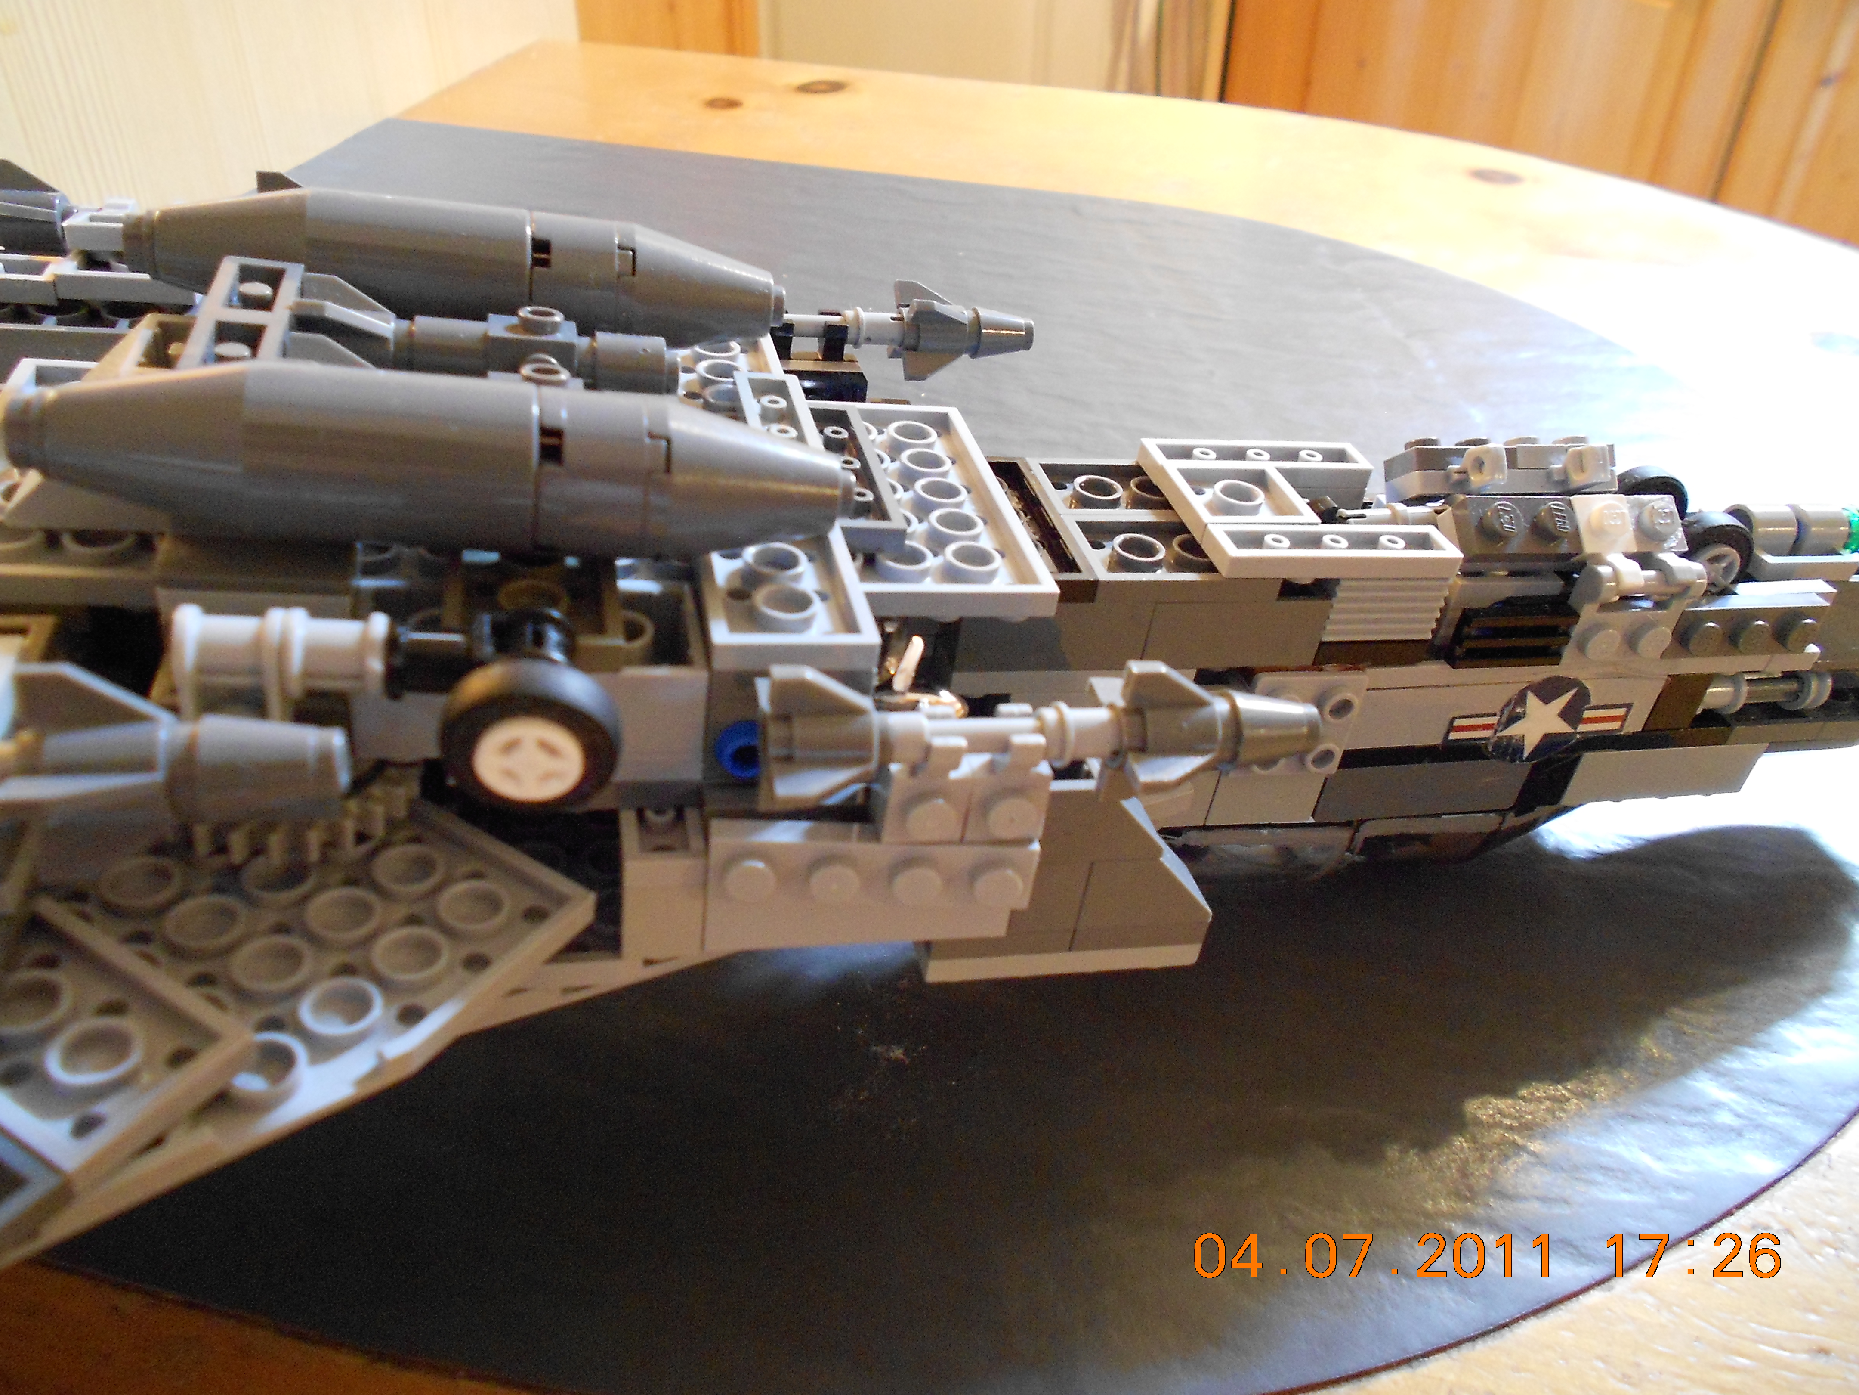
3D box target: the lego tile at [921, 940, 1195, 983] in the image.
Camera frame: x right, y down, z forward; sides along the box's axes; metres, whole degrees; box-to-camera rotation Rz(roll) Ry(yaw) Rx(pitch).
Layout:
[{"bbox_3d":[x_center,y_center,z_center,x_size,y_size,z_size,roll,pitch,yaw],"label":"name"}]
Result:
[{"bbox_3d":[0.014,0.027,0.158,0.032,0.003,0.008,-1,35,-14],"label":"lego tile"}]

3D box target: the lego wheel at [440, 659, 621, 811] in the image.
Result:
[{"bbox_3d":[-0.033,0.003,0.114,0.014,0.014,0.005,-6,37,-11],"label":"lego wheel"}]

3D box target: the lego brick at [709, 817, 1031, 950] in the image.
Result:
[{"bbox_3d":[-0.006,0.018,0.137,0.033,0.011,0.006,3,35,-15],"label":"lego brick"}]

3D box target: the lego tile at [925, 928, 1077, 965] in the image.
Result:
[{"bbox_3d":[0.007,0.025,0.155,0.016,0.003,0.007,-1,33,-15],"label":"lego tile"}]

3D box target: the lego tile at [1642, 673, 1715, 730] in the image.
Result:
[{"bbox_3d":[0.105,-0.002,0.201,0.008,0.010,0.008,-1,36,-15],"label":"lego tile"}]

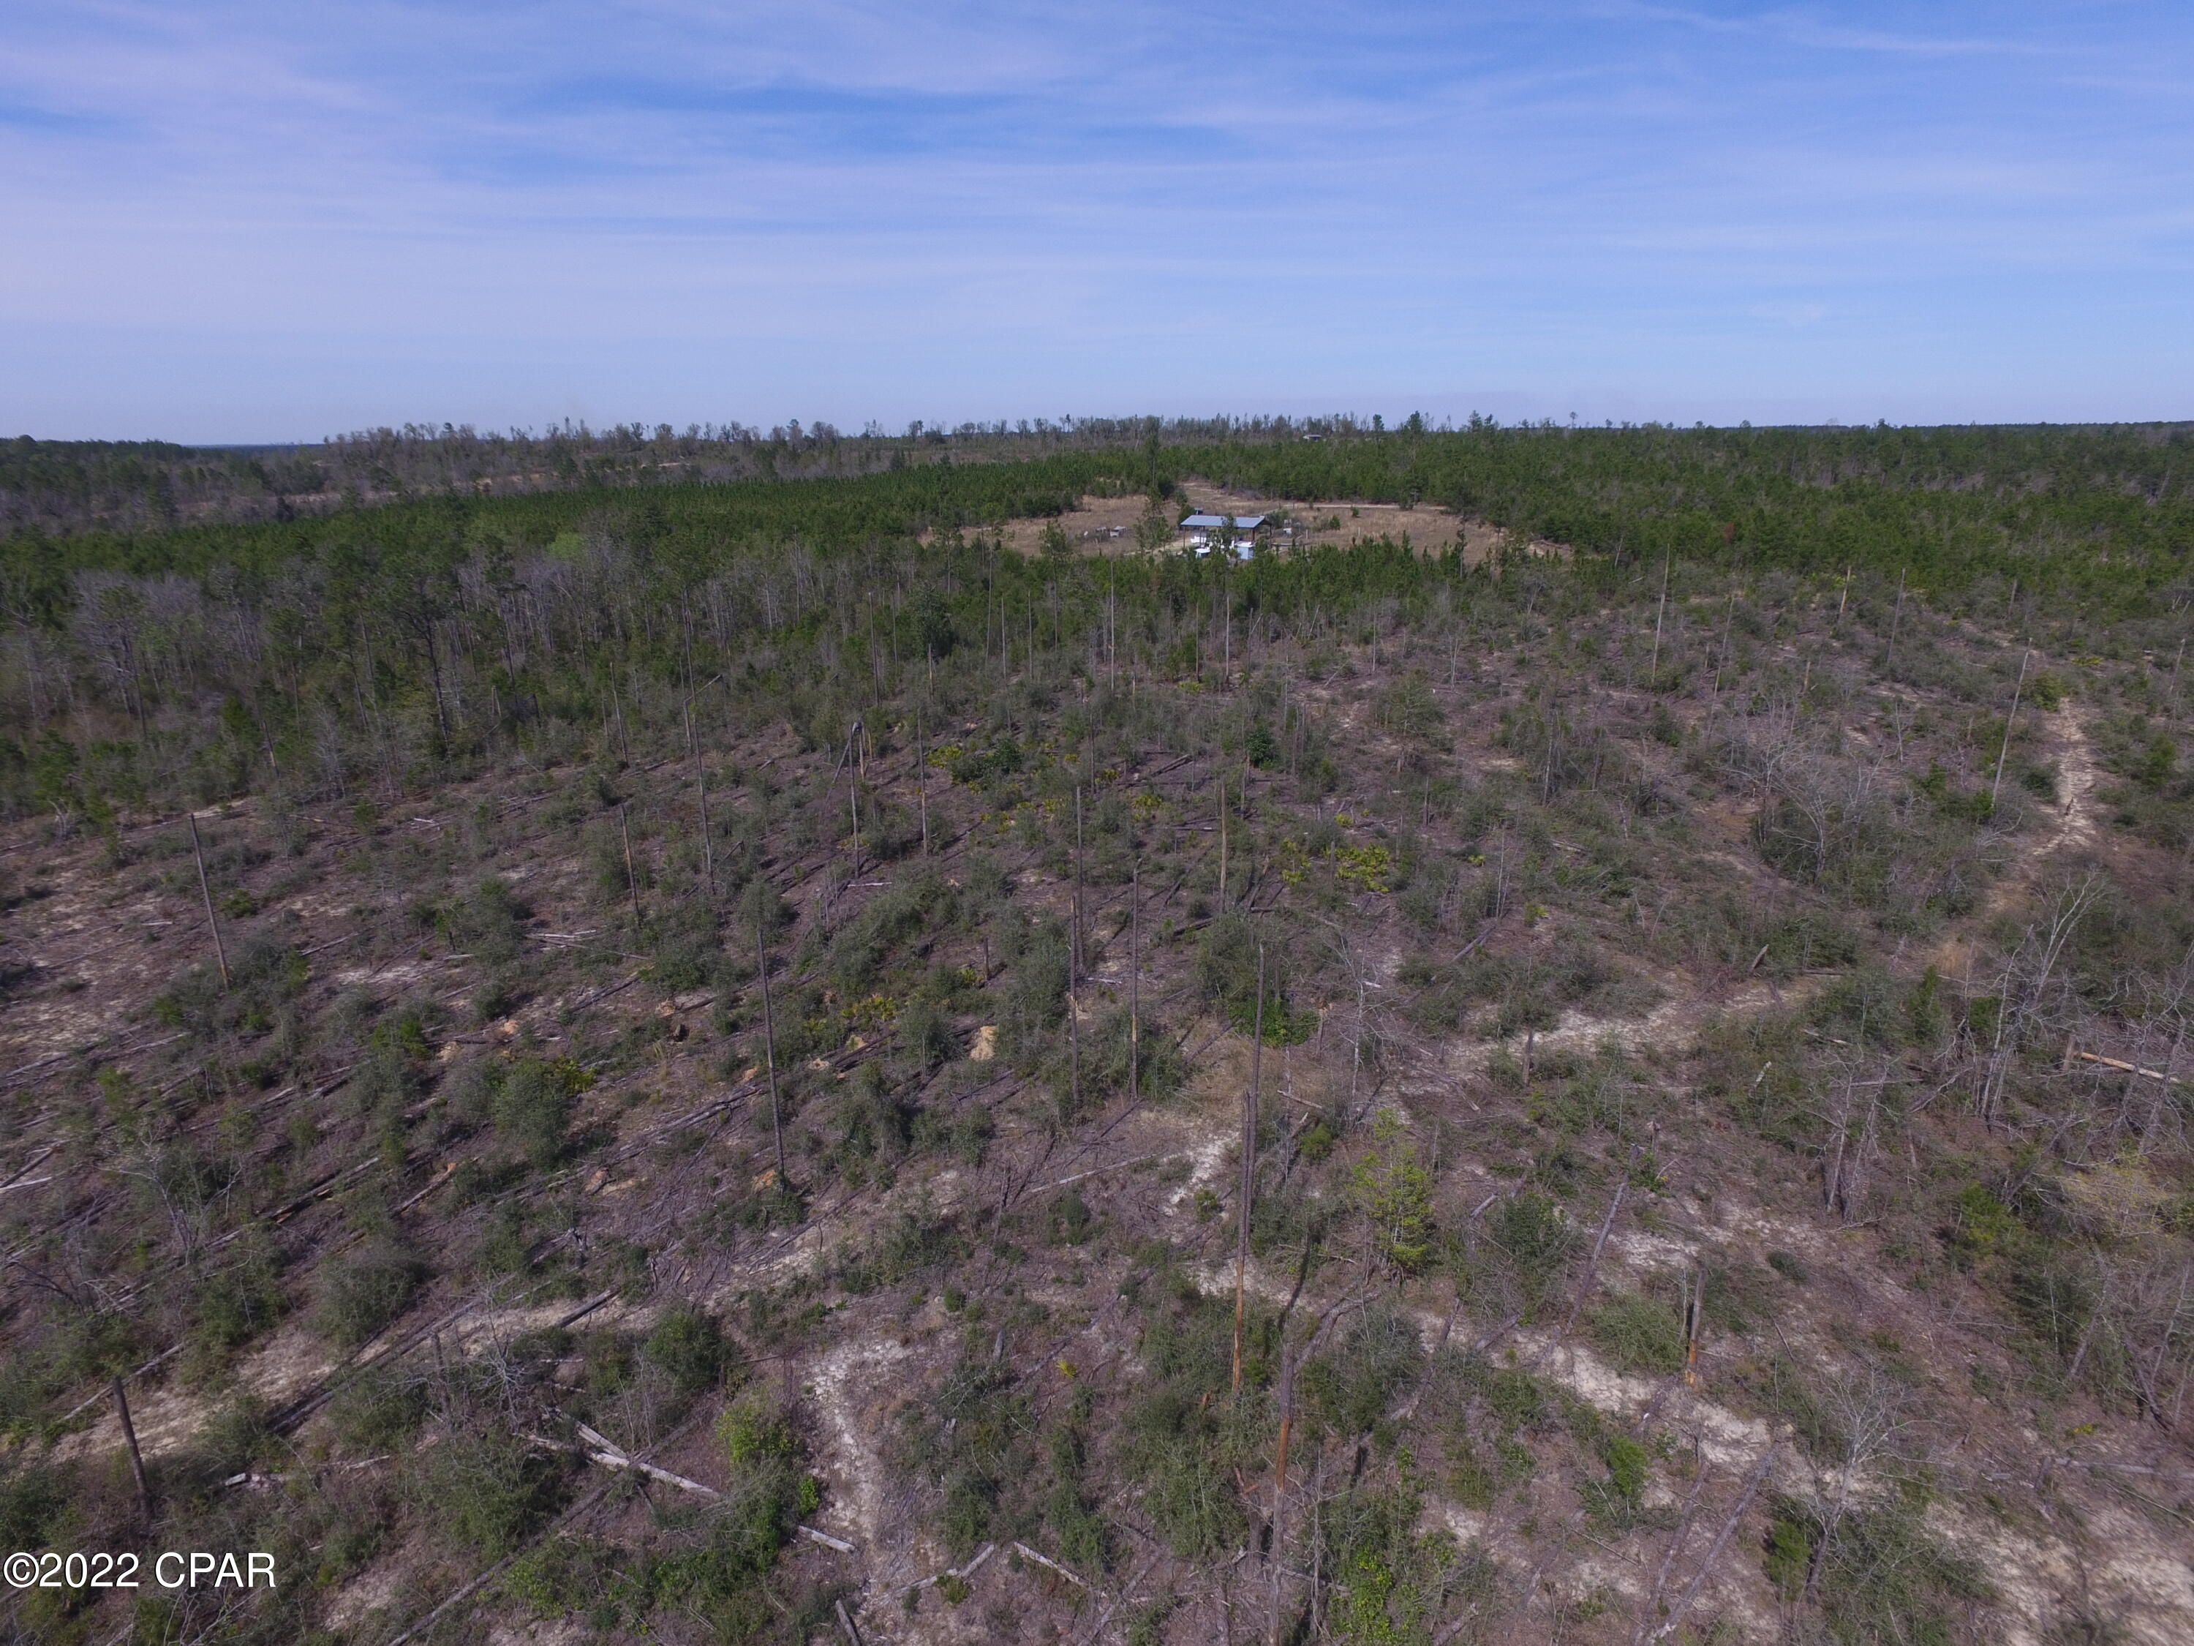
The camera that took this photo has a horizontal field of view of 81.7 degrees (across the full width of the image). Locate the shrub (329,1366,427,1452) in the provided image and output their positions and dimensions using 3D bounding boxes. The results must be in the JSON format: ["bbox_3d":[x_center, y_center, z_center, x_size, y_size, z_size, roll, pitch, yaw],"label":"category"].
[{"bbox_3d":[-17.473,14.238,30.872,2.077,1.735,2.014,0,17,0],"label":"shrub"}]

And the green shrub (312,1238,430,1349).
[{"bbox_3d":[-19.548,12.717,34.184,2.646,2.709,2.567,0,17,0],"label":"green shrub"}]

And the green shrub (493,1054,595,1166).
[{"bbox_3d":[-19.005,9.879,43.642,3.234,3.500,3.137,0,17,0],"label":"green shrub"}]

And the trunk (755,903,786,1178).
[{"bbox_3d":[-10.619,7.287,41.280,0.240,10.244,0.240,0,17,0],"label":"trunk"}]

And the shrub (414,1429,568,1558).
[{"bbox_3d":[-13.543,14.962,28.411,3.137,2.100,3.043,0,17,0],"label":"shrub"}]

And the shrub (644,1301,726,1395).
[{"bbox_3d":[-10.512,13.422,32.355,1.994,2.366,1.934,0,17,0],"label":"shrub"}]

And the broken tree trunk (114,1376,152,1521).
[{"bbox_3d":[-21.524,13.998,28.305,0.250,3.742,0.250,1,16,0],"label":"broken tree trunk"}]

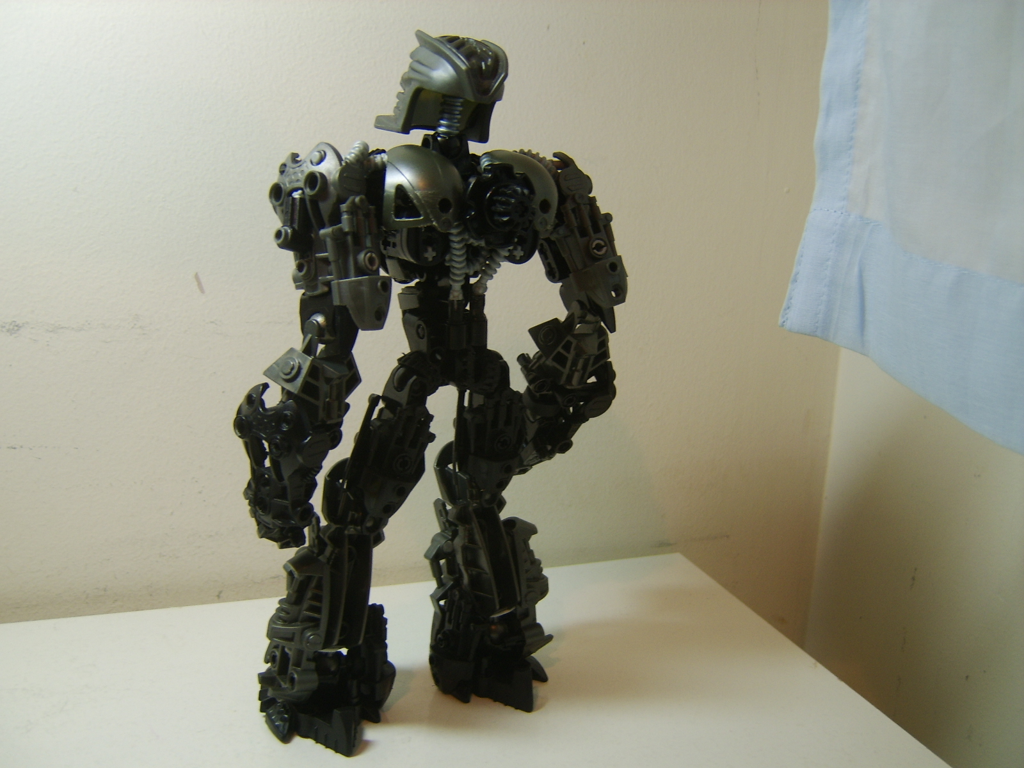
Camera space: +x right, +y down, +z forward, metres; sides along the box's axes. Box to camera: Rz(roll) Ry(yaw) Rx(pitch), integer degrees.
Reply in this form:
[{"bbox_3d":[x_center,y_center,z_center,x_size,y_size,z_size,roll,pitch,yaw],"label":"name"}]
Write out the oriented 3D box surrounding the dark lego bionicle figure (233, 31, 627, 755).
[{"bbox_3d":[-0.031,0.004,0.358,0.140,0.266,0.080,-6,15,-34],"label":"dark lego bionicle figure"}]

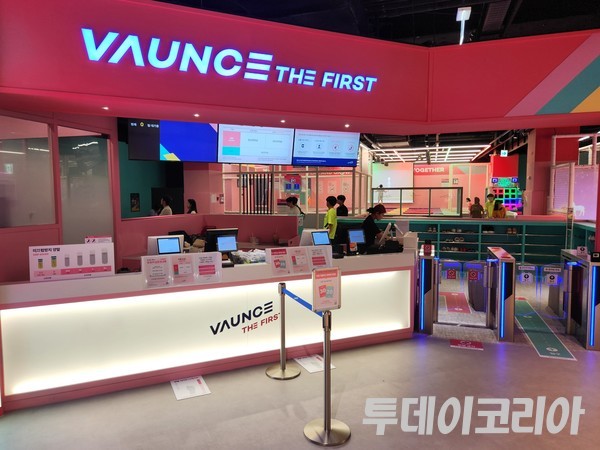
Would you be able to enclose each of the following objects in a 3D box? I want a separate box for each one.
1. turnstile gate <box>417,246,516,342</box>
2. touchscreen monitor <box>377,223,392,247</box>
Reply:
[{"bbox_3d":[2.315,0.904,5.652,1.120,1.020,1.200,1,4,19],"label":"turnstile gate"},{"bbox_3d":[1.111,0.130,5.200,0.050,0.310,0.350,25,11,14],"label":"touchscreen monitor"}]

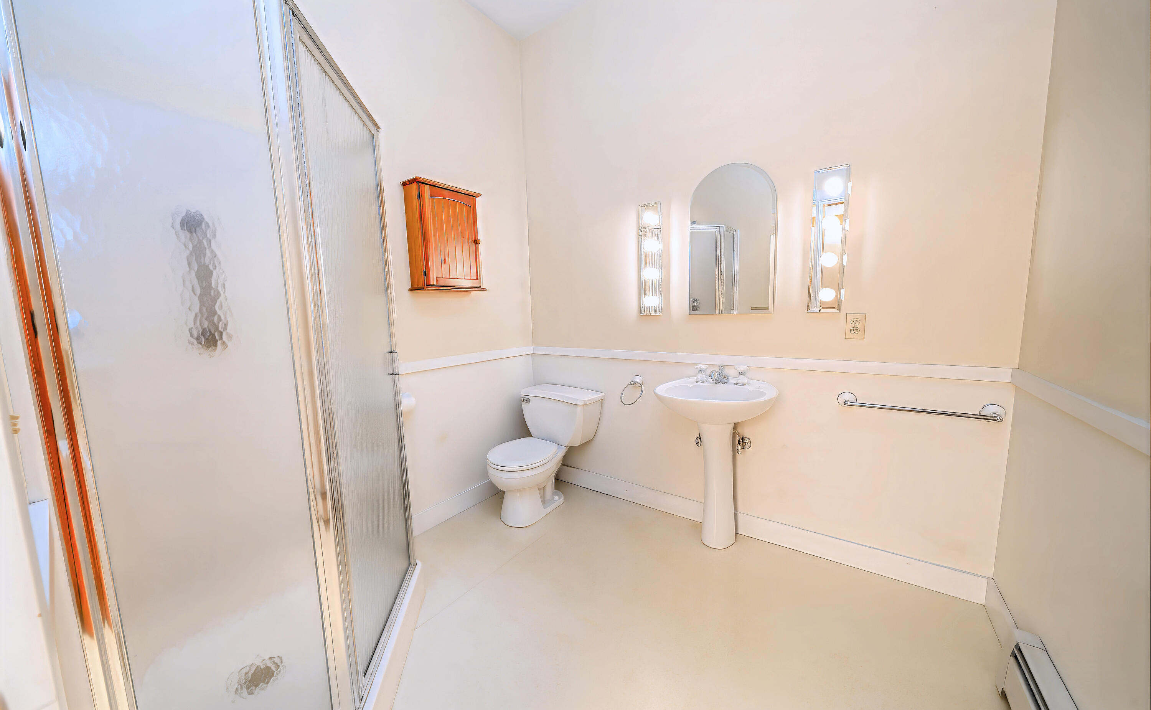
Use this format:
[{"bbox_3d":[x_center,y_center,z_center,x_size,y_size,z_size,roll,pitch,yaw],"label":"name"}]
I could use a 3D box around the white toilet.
[{"bbox_3d":[-0.196,0.611,2.358,0.515,0.705,0.725,3,8,36],"label":"white toilet"}]

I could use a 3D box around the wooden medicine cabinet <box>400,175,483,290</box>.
[{"bbox_3d":[-0.703,-0.633,2.111,0.148,0.548,0.415,3,8,36],"label":"wooden medicine cabinet"}]

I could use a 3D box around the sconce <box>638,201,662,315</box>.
[{"bbox_3d":[0.413,-0.532,2.164,0.133,0.618,0.090,3,8,36],"label":"sconce"}]

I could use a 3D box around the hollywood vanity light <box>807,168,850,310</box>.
[{"bbox_3d":[1.096,-0.493,1.668,0.128,0.617,0.090,3,8,36],"label":"hollywood vanity light"}]

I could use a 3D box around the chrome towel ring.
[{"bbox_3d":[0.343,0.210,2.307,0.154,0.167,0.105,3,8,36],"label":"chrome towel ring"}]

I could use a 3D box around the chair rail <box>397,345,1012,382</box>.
[{"bbox_3d":[0.358,0.077,1.710,2.411,0.054,1.050,3,8,36],"label":"chair rail"}]

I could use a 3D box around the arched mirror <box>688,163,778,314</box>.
[{"bbox_3d":[0.778,-0.576,1.937,0.418,0.739,0.015,3,8,36],"label":"arched mirror"}]

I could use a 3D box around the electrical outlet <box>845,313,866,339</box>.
[{"bbox_3d":[1.222,-0.123,1.675,0.072,0.112,0.010,3,8,36],"label":"electrical outlet"}]

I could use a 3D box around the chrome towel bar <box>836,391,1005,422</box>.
[{"bbox_3d":[1.383,0.215,1.563,0.531,0.070,0.075,3,8,36],"label":"chrome towel bar"}]

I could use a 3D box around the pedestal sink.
[{"bbox_3d":[0.680,0.567,1.875,0.575,0.850,0.480,3,8,36],"label":"pedestal sink"}]

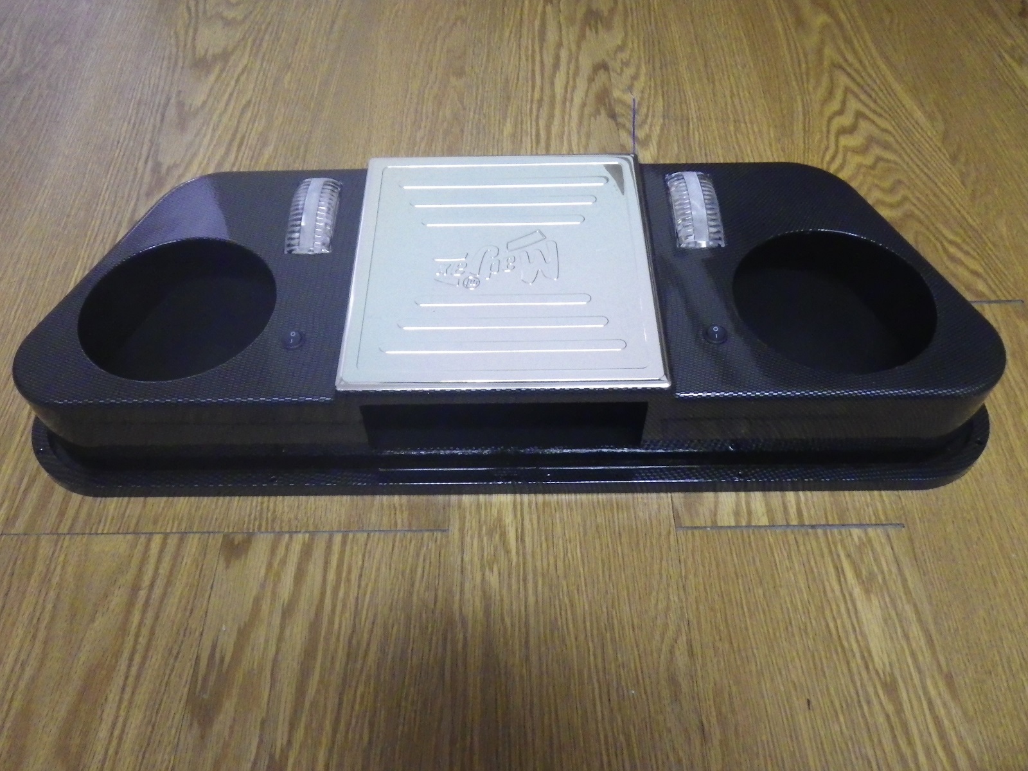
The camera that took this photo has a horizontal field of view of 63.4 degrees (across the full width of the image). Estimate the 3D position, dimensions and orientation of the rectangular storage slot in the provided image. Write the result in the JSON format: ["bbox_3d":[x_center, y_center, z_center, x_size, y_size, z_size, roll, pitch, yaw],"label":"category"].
[{"bbox_3d":[-0.007,-0.025,0.596,0.187,0.052,0.130,0,54,0],"label":"rectangular storage slot"}]

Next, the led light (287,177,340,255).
[{"bbox_3d":[-0.153,-0.131,0.629,0.035,0.014,0.075,0,54,0],"label":"led light"}]

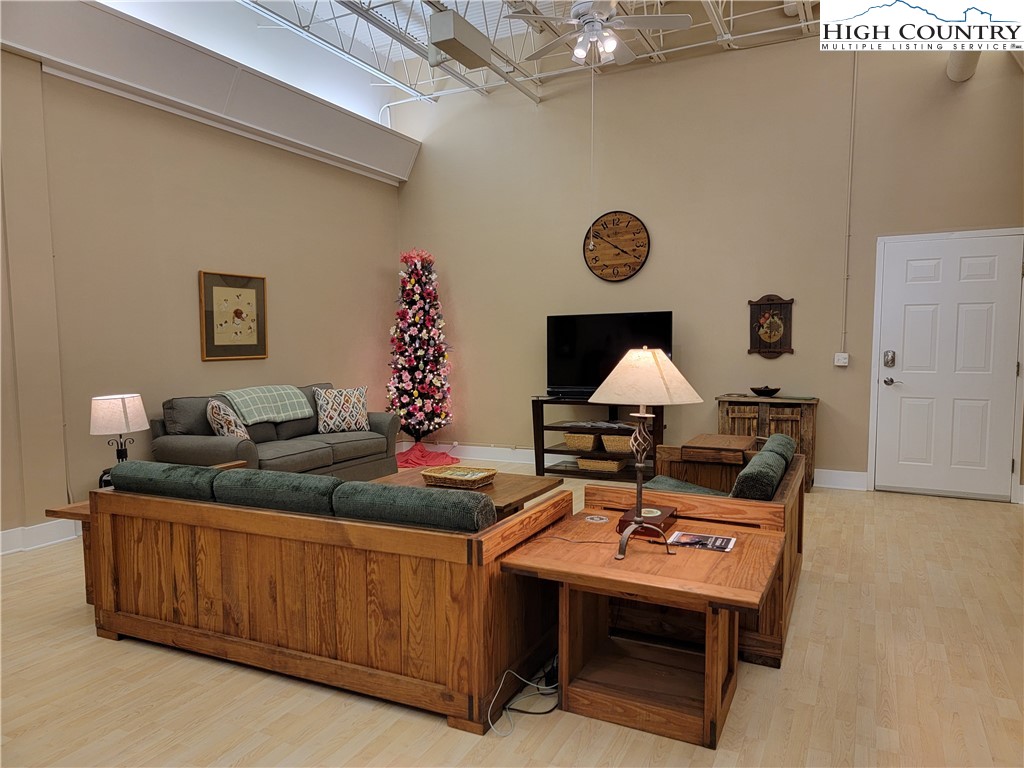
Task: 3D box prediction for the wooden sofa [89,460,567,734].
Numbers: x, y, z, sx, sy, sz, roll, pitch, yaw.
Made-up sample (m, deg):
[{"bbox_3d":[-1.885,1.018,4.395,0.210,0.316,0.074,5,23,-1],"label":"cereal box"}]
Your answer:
[{"bbox_3d":[-0.793,0.785,3.066,1.900,0.667,0.800,2,5,25],"label":"wooden sofa"}]

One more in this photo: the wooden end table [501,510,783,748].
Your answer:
[{"bbox_3d":[0.499,0.864,2.562,0.824,0.572,0.702,2,5,25],"label":"wooden end table"}]

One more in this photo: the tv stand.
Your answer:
[{"bbox_3d":[0.821,0.485,6.329,1.208,0.736,0.459,2,5,25],"label":"tv stand"}]

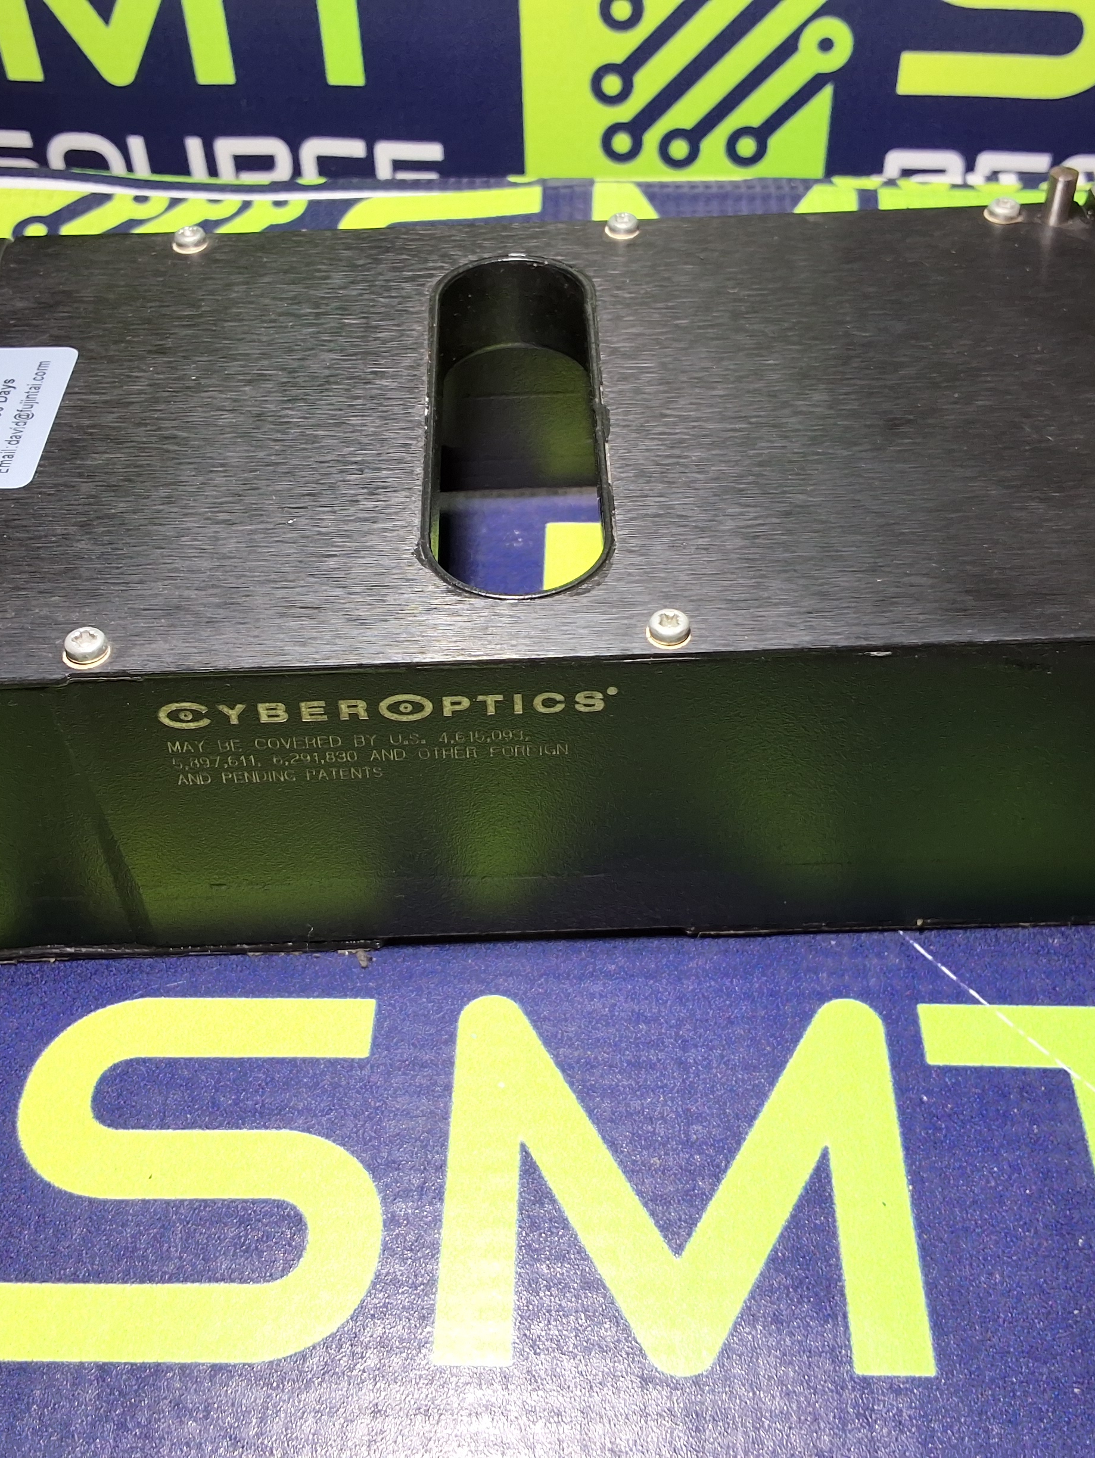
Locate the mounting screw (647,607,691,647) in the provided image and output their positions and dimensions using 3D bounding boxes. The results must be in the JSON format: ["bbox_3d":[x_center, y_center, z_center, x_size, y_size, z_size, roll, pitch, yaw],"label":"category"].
[{"bbox_3d":[0.013,-0.011,0.168,0.005,0.002,0.005,-2,46,0],"label":"mounting screw"}]

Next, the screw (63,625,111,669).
[{"bbox_3d":[-0.050,-0.009,0.168,0.005,0.002,0.005,-2,46,0],"label":"screw"}]

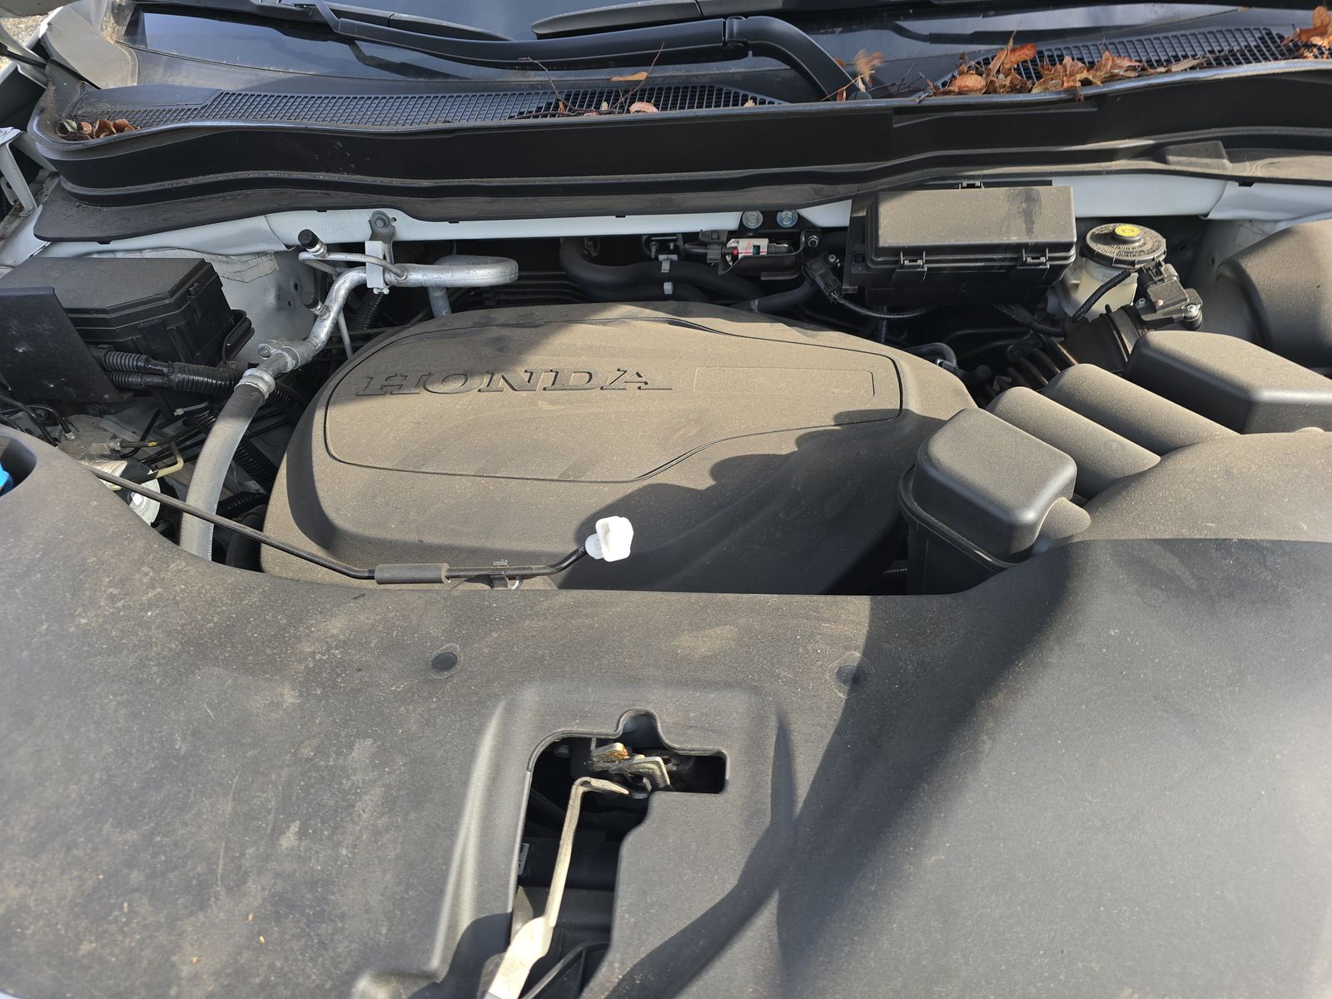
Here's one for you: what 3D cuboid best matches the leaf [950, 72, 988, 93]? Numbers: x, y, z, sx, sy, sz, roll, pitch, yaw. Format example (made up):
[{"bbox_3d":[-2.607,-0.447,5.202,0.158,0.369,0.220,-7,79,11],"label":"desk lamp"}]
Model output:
[{"bbox_3d":[0.307,-0.424,0.900,0.038,0.017,0.024,1,45,7],"label":"leaf"}]

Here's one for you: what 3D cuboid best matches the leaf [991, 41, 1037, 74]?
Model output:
[{"bbox_3d":[0.355,-0.451,0.905,0.047,0.029,0.028,1,45,7],"label":"leaf"}]

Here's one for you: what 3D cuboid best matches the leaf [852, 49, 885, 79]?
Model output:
[{"bbox_3d":[0.207,-0.445,0.905,0.031,0.026,0.020,1,45,7],"label":"leaf"}]

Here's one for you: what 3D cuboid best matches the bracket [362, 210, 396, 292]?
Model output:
[{"bbox_3d":[-0.297,-0.258,0.920,0.031,0.072,0.036,1,45,7],"label":"bracket"}]

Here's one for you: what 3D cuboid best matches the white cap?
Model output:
[{"bbox_3d":[-0.043,0.031,0.680,0.036,0.029,0.027,1,45,7],"label":"white cap"}]

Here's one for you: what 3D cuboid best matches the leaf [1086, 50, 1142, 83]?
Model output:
[{"bbox_3d":[0.447,-0.432,0.884,0.051,0.025,0.029,1,45,7],"label":"leaf"}]

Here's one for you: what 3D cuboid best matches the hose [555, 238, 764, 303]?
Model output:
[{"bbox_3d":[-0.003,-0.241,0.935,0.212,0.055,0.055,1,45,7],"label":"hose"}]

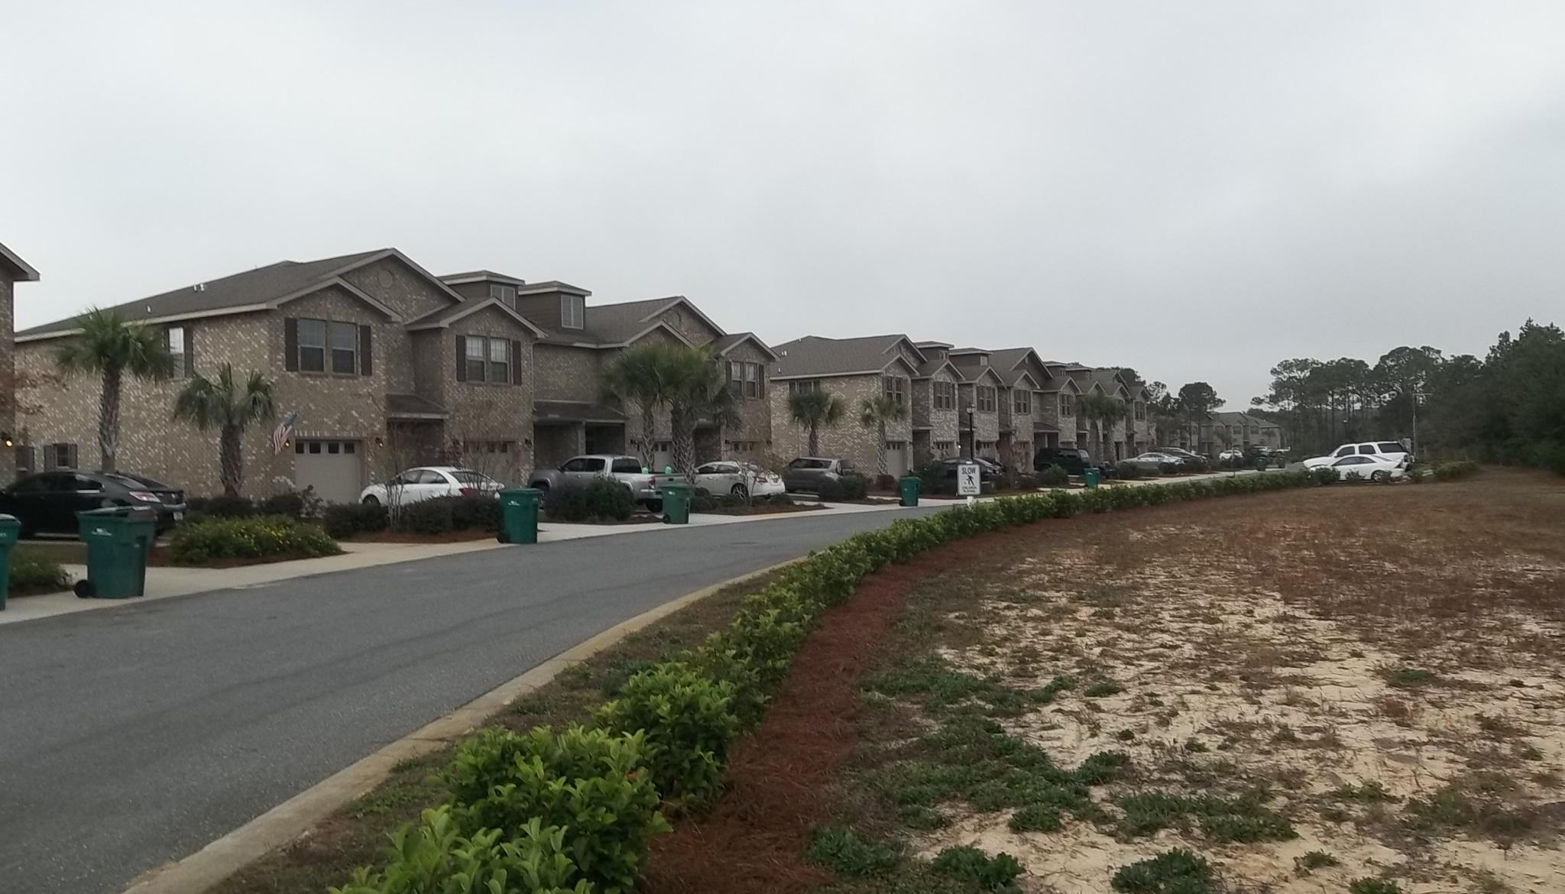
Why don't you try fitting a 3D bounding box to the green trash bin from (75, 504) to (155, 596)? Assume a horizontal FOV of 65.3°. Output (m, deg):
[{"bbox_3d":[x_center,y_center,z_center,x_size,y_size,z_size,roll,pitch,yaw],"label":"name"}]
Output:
[{"bbox_3d":[-8.406,1.356,15.400,0.760,1.100,0.630,-1,-1,11],"label":"green trash bin"}]

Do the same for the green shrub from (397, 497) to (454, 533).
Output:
[{"bbox_3d":[-8.277,1.561,28.300,1.200,0.800,1.100,-1,-1,-20],"label":"green shrub"}]

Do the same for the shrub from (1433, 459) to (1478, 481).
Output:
[{"bbox_3d":[32.532,1.090,59.000,2.200,0.850,1.500,-1,-1,25],"label":"shrub"}]

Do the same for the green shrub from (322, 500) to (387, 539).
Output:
[{"bbox_3d":[-9.395,1.552,26.800,1.400,0.820,1.300,-1,-1,-19],"label":"green shrub"}]

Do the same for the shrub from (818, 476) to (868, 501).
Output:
[{"bbox_3d":[2.330,1.633,47.000,1.950,0.970,1.600,-1,-1,3],"label":"shrub"}]

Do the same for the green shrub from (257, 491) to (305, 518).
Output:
[{"bbox_3d":[-13.535,1.606,33.000,1.350,0.750,1.250,-1,-1,-22],"label":"green shrub"}]

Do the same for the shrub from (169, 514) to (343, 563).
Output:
[{"bbox_3d":[-9.595,1.648,22.200,1.600,0.680,2.900,-1,-1,16],"label":"shrub"}]

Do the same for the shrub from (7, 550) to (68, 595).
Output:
[{"bbox_3d":[-10.222,1.686,16.500,0.900,0.520,1.100,-1,-1,10],"label":"shrub"}]

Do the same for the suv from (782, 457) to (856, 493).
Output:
[{"bbox_3d":[1.326,1.302,55.660,4.400,1.620,1.800,-1,-1,32],"label":"suv"}]

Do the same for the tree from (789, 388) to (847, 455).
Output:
[{"bbox_3d":[1.790,-0.550,65.000,3.100,5.200,3.100,-1,-1,2],"label":"tree"}]

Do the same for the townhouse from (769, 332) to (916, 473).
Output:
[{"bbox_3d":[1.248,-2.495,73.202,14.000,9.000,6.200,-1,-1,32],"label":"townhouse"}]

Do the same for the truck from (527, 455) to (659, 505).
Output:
[{"bbox_3d":[-5.413,1.175,37.682,5.350,1.790,1.900,-1,-1,32],"label":"truck"}]

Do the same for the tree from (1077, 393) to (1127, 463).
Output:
[{"bbox_3d":[22.961,-1.008,88.000,3.600,5.800,3.300,-1,-1,15],"label":"tree"}]

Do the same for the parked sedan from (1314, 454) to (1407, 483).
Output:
[{"bbox_3d":[28.808,1.079,61.000,4.550,1.390,1.750,-4,-2,28],"label":"parked sedan"}]

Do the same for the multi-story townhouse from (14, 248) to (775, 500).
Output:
[{"bbox_3d":[-14.539,-2.409,51.001,17.000,9.000,27.500,-1,-1,32],"label":"multi-story townhouse"}]

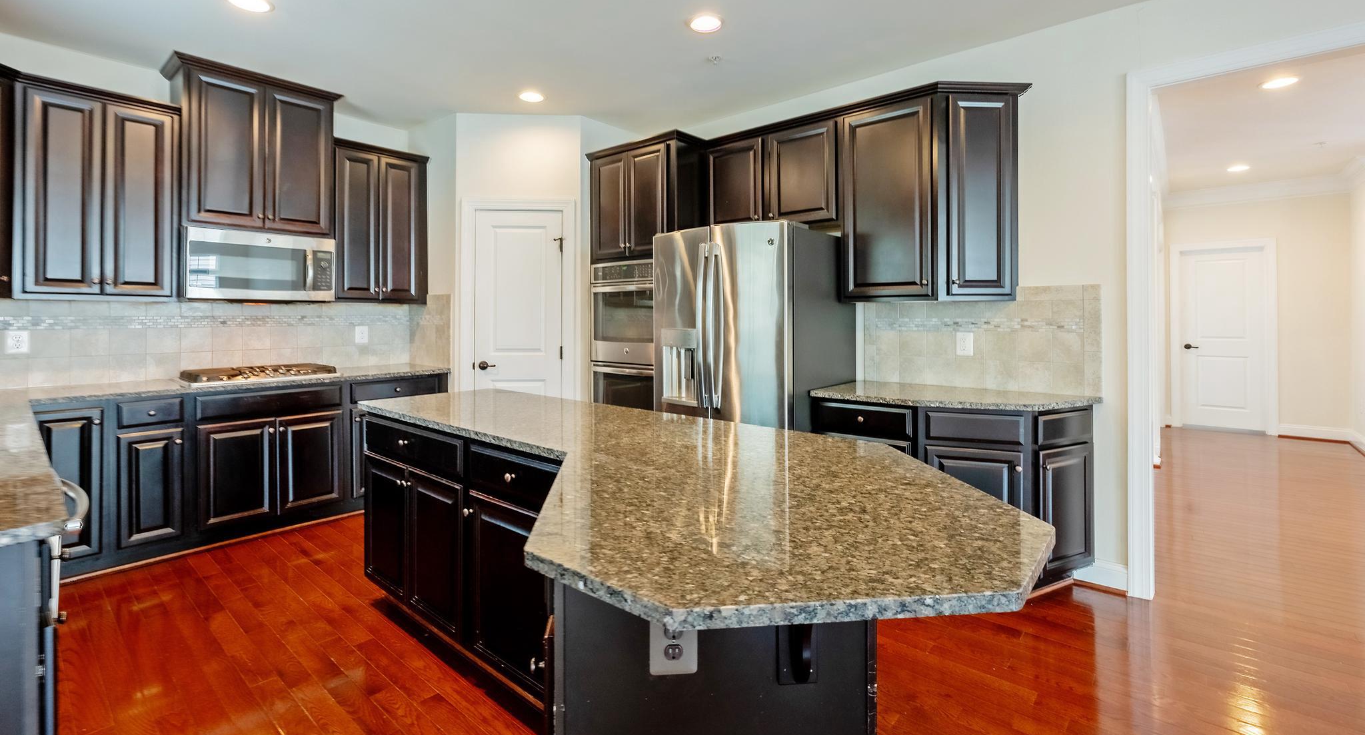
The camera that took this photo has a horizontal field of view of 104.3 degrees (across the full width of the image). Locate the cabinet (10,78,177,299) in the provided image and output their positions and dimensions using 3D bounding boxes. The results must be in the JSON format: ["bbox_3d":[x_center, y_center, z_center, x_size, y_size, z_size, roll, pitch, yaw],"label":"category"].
[{"bbox_3d":[-3.323,-0.954,3.043,0.370,1.150,0.625,3,5,43],"label":"cabinet"}]

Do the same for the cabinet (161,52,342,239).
[{"bbox_3d":[-2.815,-1.378,3.537,0.430,0.990,0.870,3,5,43],"label":"cabinet"}]

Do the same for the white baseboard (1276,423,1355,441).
[{"bbox_3d":[6.735,0.691,5.669,0.519,0.145,0.025,3,4,38],"label":"white baseboard"}]

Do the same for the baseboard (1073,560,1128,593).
[{"bbox_3d":[1.981,0.991,2.522,0.205,0.137,0.025,3,4,38],"label":"baseboard"}]

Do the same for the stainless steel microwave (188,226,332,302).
[{"bbox_3d":[-2.817,-0.658,3.548,0.410,0.428,0.767,3,5,43],"label":"stainless steel microwave"}]

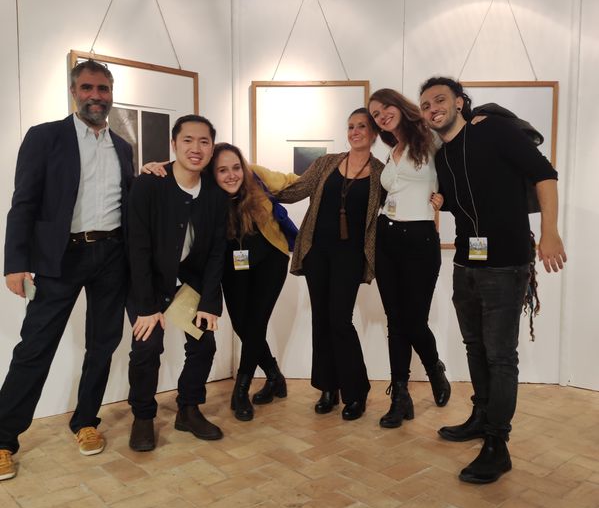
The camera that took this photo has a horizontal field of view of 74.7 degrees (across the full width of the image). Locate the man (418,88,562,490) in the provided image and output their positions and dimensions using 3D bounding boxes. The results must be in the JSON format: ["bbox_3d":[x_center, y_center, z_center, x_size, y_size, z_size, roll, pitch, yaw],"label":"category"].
[{"bbox_3d":[0.857,0.035,1.772,0.460,1.680,0.600,-3,4,-44],"label":"man"}]

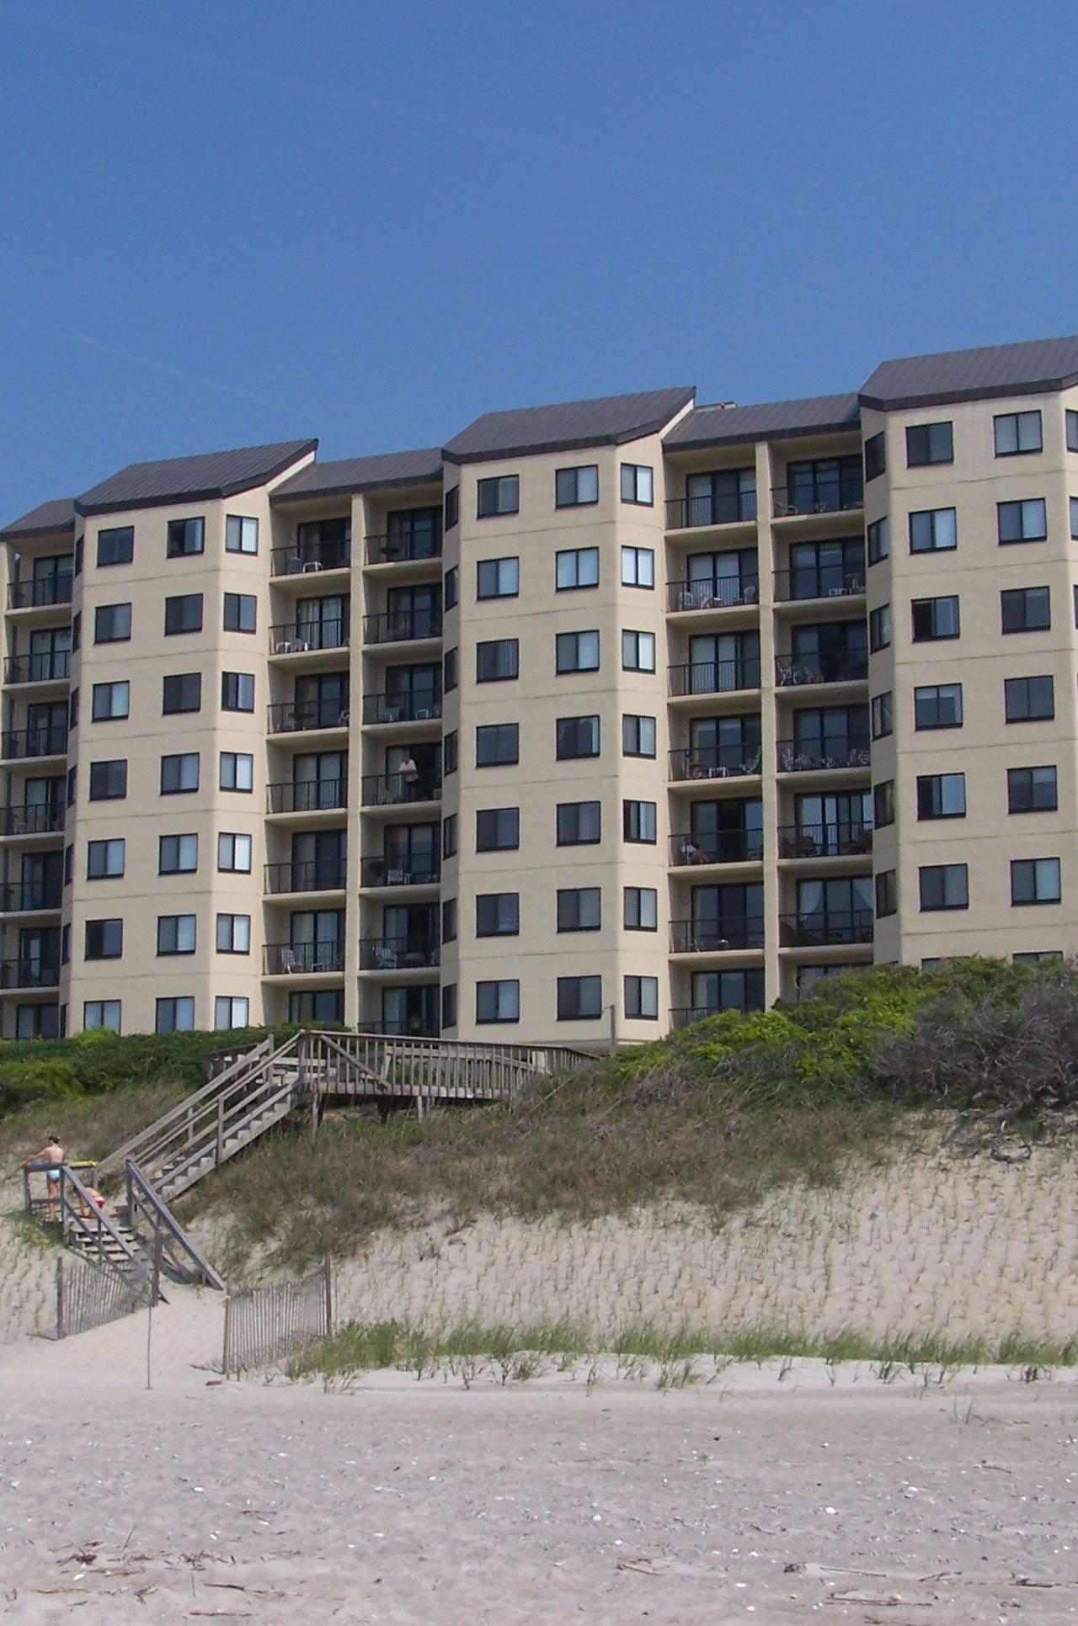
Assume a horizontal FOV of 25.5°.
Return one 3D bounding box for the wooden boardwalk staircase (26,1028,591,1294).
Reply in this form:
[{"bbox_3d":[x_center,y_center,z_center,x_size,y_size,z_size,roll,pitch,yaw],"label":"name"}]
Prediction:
[{"bbox_3d":[-3.918,7.001,47.034,13.302,5.111,8.757,8,-14,-35],"label":"wooden boardwalk staircase"}]

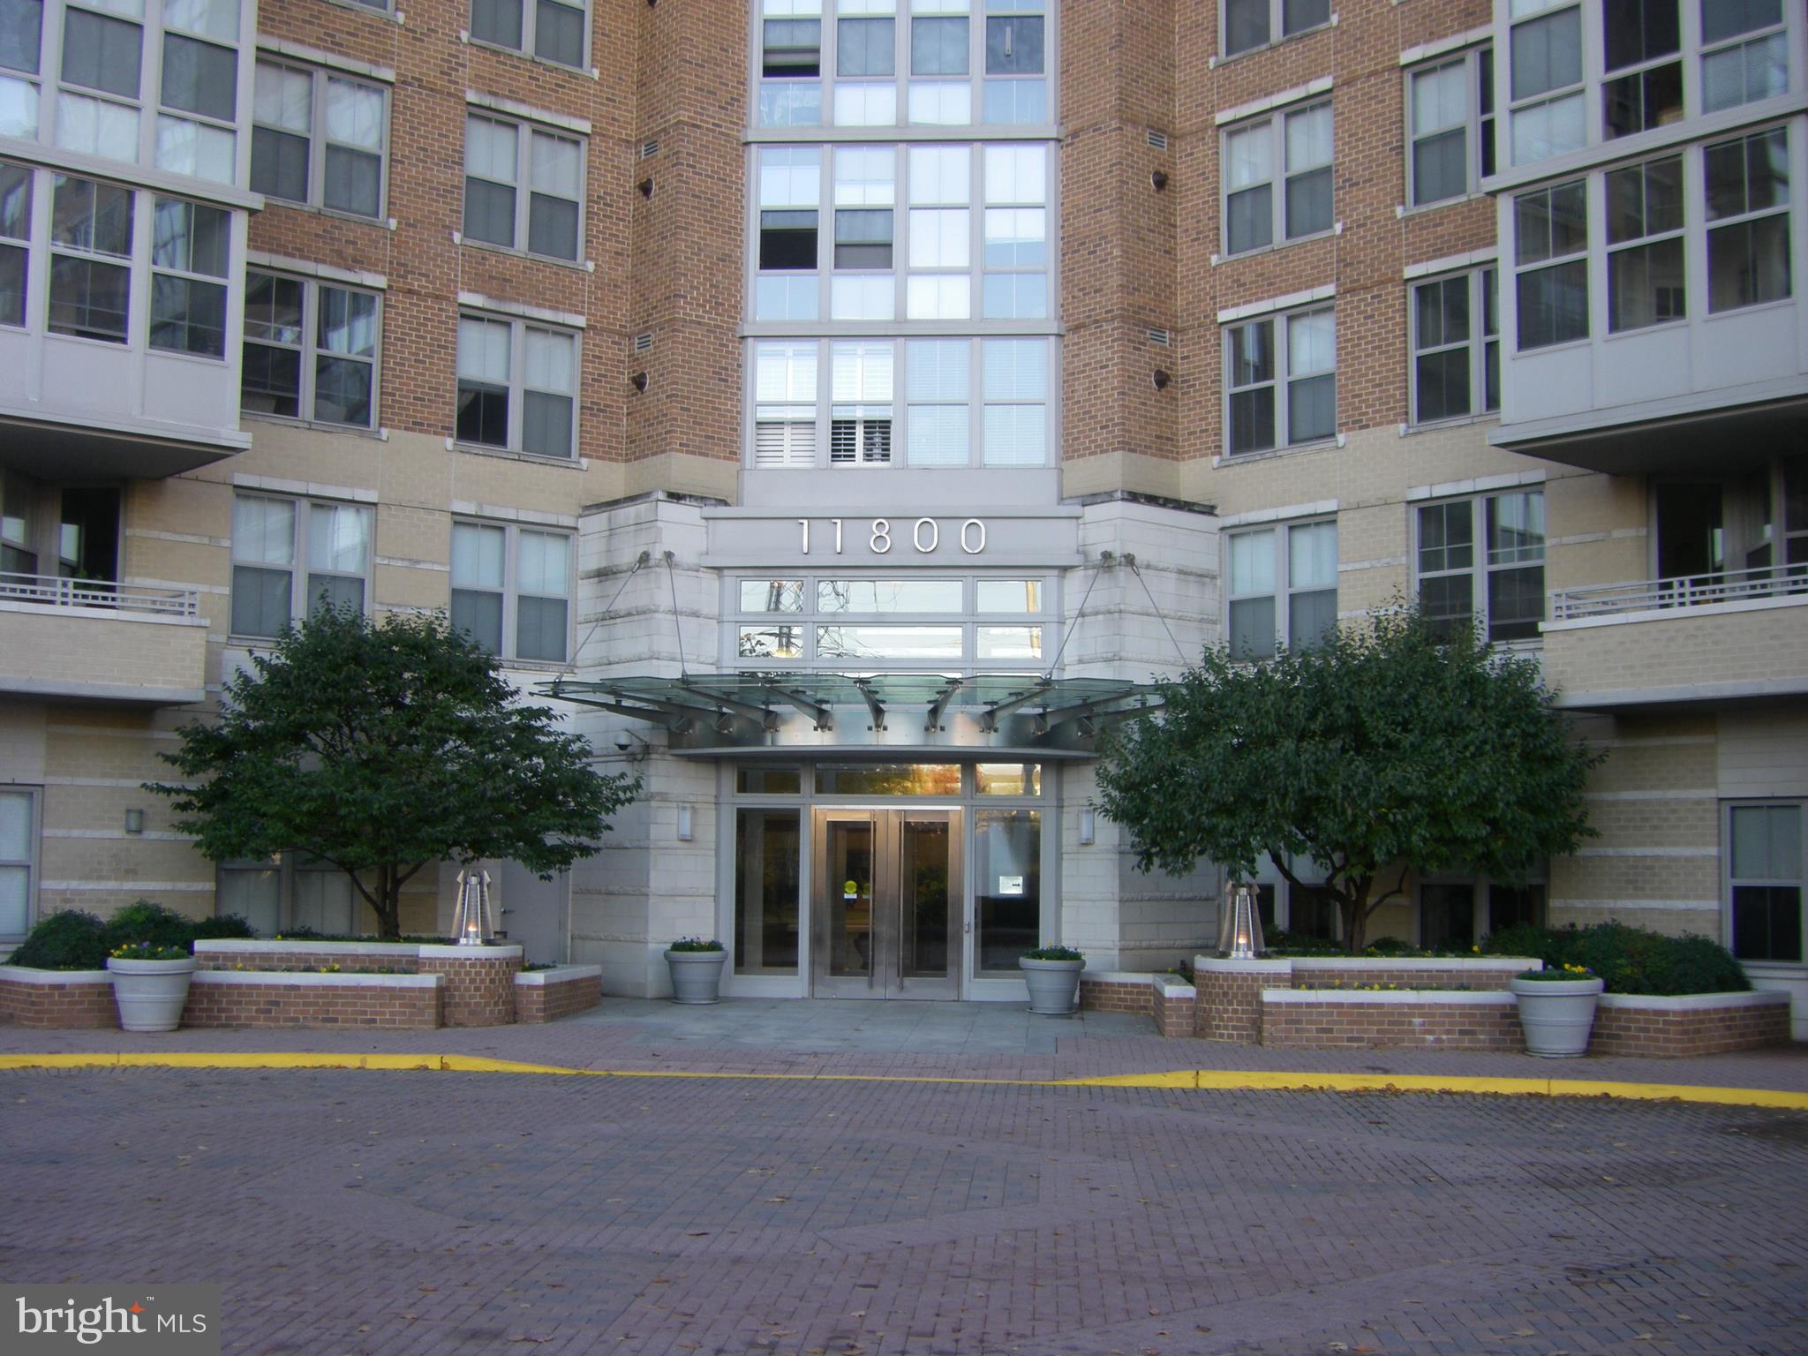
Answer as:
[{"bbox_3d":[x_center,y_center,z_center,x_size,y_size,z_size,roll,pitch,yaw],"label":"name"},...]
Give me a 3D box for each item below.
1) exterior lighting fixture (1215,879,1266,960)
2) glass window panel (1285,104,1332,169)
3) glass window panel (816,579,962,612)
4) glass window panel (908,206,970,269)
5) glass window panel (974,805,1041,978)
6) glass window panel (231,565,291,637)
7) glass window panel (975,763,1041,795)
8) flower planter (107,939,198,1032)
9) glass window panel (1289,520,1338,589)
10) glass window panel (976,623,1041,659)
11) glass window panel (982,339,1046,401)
[{"bbox_3d":[3.410,2.457,22.250,0.490,0.790,0.490,0,-5,4],"label":"exterior lighting fixture"},{"bbox_3d":[5.220,-6.929,28.264,0.060,0.852,0.744,5,-7,-41],"label":"glass window panel"},{"bbox_3d":[-0.193,-1.064,28.492,1.913,0.425,0.050,0,-5,4],"label":"glass window panel"},{"bbox_3d":[0.471,-5.999,29.860,0.808,0.846,0.060,0,-5,4],"label":"glass window panel"},{"bbox_3d":[1.329,2.741,28.093,0.813,2.133,0.060,0,-5,4],"label":"glass window panel"},{"bbox_3d":[-7.702,-0.903,26.335,0.752,0.820,0.060,5,-7,-40],"label":"glass window panel"},{"bbox_3d":[1.319,1.286,27.645,0.823,0.401,0.060,0,-5,4],"label":"glass window panel"},{"bbox_3d":[-7.510,3.065,21.978,0.885,0.903,0.885,0,-5,4],"label":"flower planter"},{"bbox_3d":[5.208,-1.550,27.889,0.060,0.810,0.749,5,-7,-42],"label":"glass window panel"},{"bbox_3d":[1.395,-0.489,29.177,0.851,0.470,0.060,0,-5,4],"label":"glass window panel"},{"bbox_3d":[1.493,-4.165,29.634,0.848,0.845,0.060,0,-5,4],"label":"glass window panel"}]

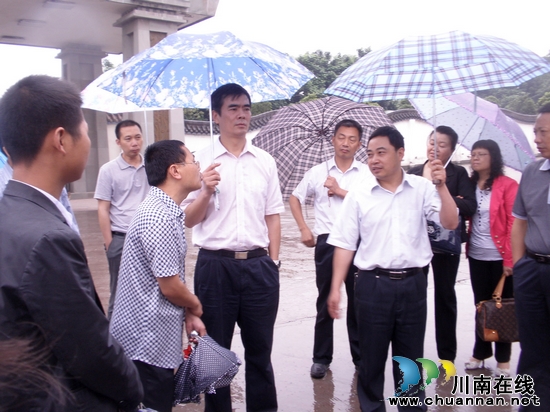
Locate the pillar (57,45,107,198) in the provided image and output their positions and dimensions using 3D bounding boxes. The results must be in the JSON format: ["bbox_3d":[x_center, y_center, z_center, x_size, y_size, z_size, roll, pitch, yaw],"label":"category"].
[{"bbox_3d":[-4.720,-2.085,14.500,1.030,3.750,1.030,-5,7,-31],"label":"pillar"}]

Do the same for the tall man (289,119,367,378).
[{"bbox_3d":[0.375,0.275,3.880,0.560,1.730,0.400,0,6,9],"label":"tall man"}]

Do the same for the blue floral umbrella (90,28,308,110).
[{"bbox_3d":[-0.265,-0.475,2.320,0.930,0.360,0.930,-3,-2,0],"label":"blue floral umbrella"}]

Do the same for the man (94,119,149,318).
[{"bbox_3d":[-1.000,0.260,4.150,0.470,1.710,0.310,-3,7,-19],"label":"man"}]

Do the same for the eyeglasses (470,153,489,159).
[{"bbox_3d":[1.395,-0.337,4.000,0.138,0.042,0.130,3,7,35],"label":"eyeglasses"}]

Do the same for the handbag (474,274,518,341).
[{"bbox_3d":[1.518,0.670,3.880,0.360,0.450,0.200,0,6,6],"label":"handbag"}]

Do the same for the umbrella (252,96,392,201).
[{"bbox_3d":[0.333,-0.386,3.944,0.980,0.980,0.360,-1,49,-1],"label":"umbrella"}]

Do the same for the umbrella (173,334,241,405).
[{"bbox_3d":[-0.256,0.615,2.220,0.270,0.280,0.220,-3,6,-18],"label":"umbrella"}]

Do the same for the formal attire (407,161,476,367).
[{"bbox_3d":[1.130,0.375,3.980,0.500,1.400,0.340,1,7,21],"label":"formal attire"}]

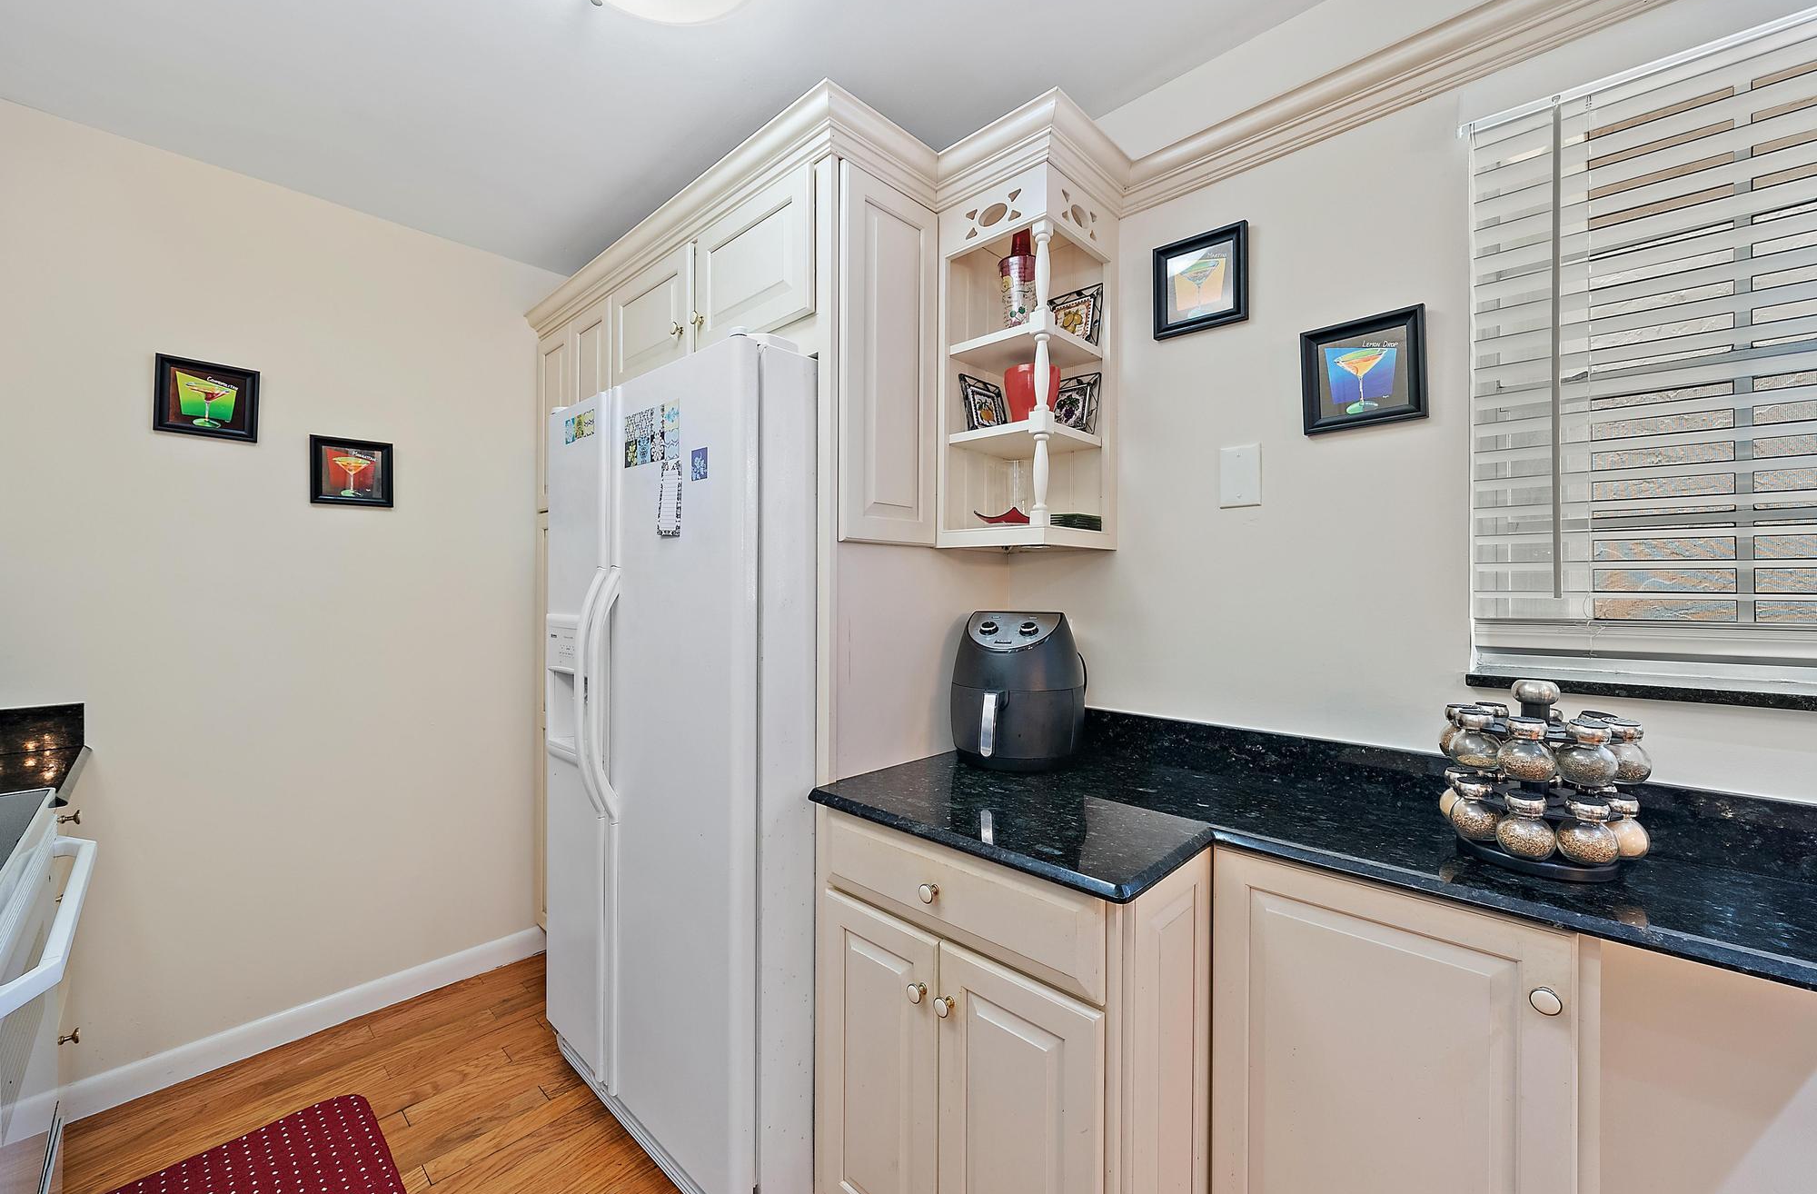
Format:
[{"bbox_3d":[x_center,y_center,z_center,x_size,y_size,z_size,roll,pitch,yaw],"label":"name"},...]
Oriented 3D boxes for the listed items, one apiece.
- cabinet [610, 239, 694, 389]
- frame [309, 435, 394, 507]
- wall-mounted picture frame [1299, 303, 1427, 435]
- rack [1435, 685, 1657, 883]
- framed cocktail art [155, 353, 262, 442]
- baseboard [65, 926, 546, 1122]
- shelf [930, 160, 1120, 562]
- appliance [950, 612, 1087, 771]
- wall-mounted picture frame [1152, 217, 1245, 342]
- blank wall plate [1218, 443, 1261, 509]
[{"bbox_3d":[-0.557,-0.718,2.032,0.468,0.295,0.400,1,1,43],"label":"cabinet"},{"bbox_3d":[-1.657,-0.370,2.110,0.022,0.196,0.197,1,1,43],"label":"frame"},{"bbox_3d":[0.815,-0.400,1.270,0.190,0.194,0.022,1,1,43],"label":"wall-mounted picture frame"},{"bbox_3d":[0.886,0.244,0.998,0.220,0.248,0.220,1,1,43],"label":"rack"},{"bbox_3d":[-1.867,-0.522,1.887,0.022,0.197,0.196,1,1,43],"label":"framed cocktail art"},{"bbox_3d":[-1.680,1.226,2.107,0.014,0.088,1.120,1,1,43],"label":"baseboard"},{"bbox_3d":[0.270,-0.480,1.596,0.287,0.746,0.294,1,1,43],"label":"shelf"},{"bbox_3d":[0.235,0.202,1.566,0.285,0.320,0.335,0,1,26],"label":"appliance"},{"bbox_3d":[0.607,-0.648,1.465,0.192,0.196,0.022,1,1,43],"label":"wall-mounted picture frame"},{"bbox_3d":[0.667,-0.241,1.421,0.078,0.120,0.007,1,1,43],"label":"blank wall plate"}]

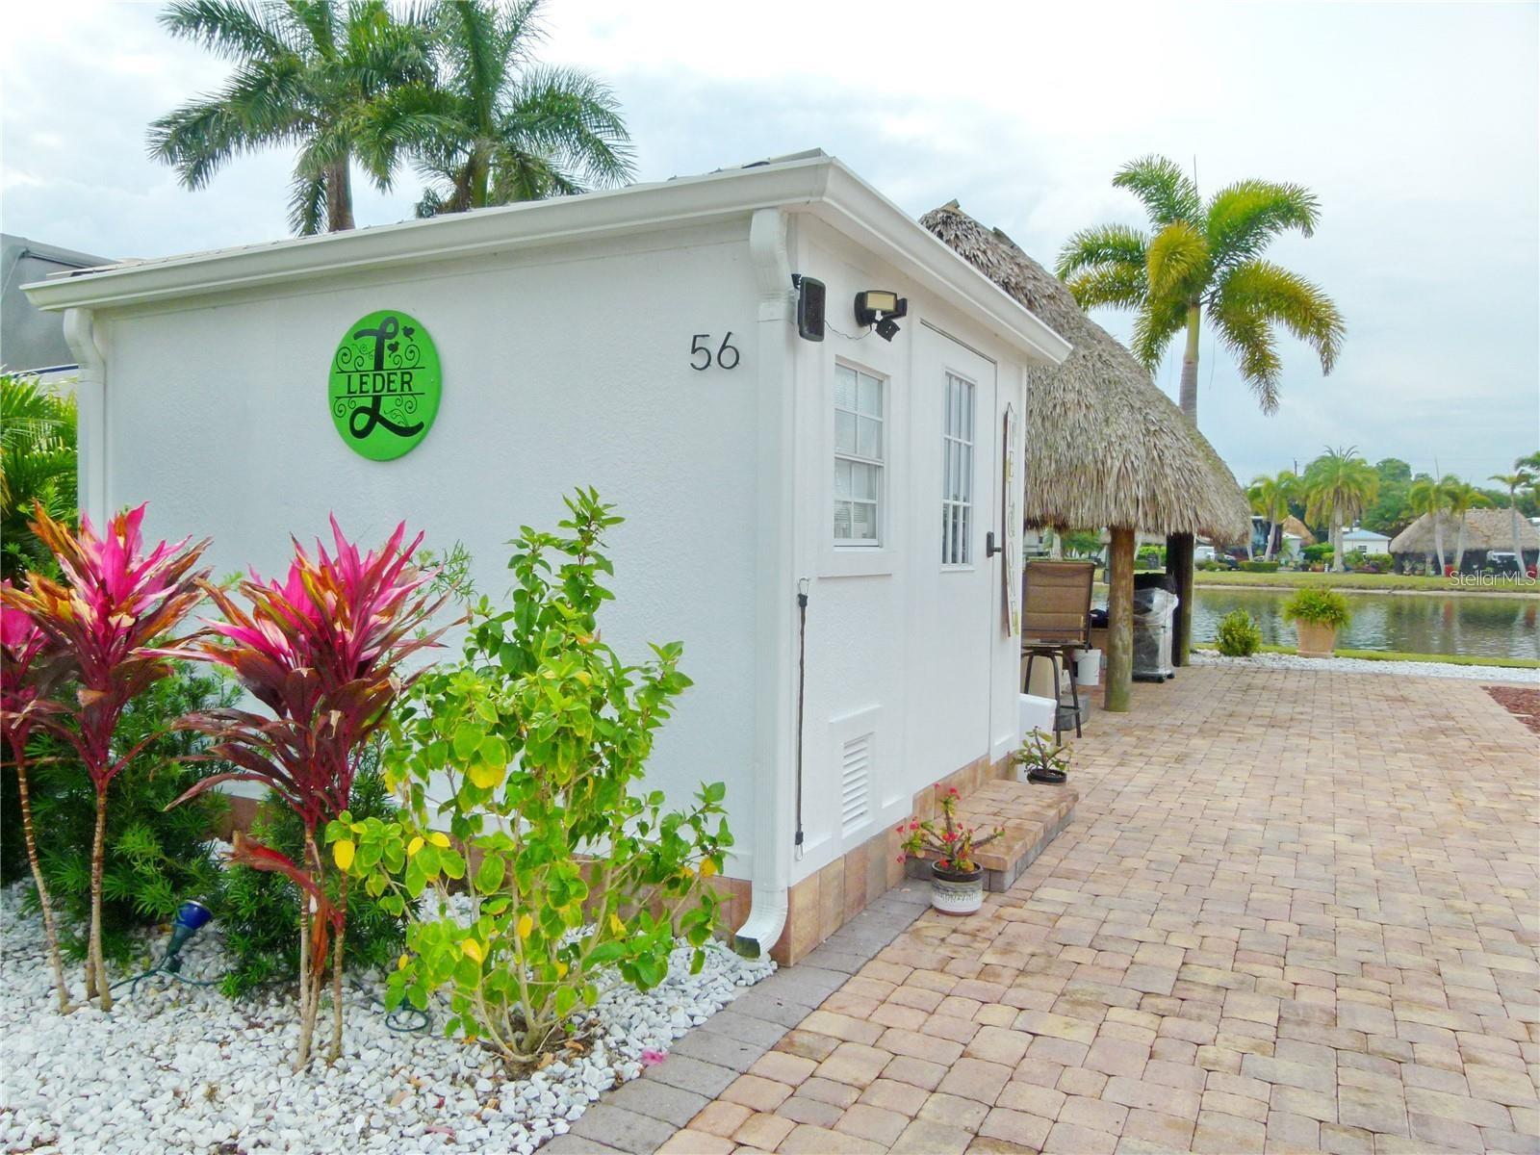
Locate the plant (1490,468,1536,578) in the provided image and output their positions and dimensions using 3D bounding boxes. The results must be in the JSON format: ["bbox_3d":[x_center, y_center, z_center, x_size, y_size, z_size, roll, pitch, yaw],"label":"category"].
[{"bbox_3d":[48.764,-3.593,73.000,3.200,7.000,3.100,1,2,31],"label":"plant"}]

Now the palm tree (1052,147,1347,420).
[{"bbox_3d":[5.823,-2.311,15.100,3.700,6.500,3.500,1,2,22],"label":"palm tree"}]

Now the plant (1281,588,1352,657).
[{"bbox_3d":[7.277,0.600,14.800,0.920,0.920,0.900,1,2,27],"label":"plant"}]

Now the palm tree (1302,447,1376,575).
[{"bbox_3d":[39.996,-4.683,78.000,5.100,8.700,5.100,1,2,27],"label":"palm tree"}]

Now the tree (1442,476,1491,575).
[{"bbox_3d":[47.017,-3.448,75.000,3.300,6.600,3.200,1,2,31],"label":"tree"}]

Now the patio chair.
[{"bbox_3d":[2.010,0.545,8.032,0.570,1.270,0.640,0,2,-13],"label":"patio chair"}]

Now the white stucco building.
[{"bbox_3d":[-0.853,-0.273,5.797,4.059,2.950,3.517,1,2,26],"label":"white stucco building"}]

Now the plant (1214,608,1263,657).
[{"bbox_3d":[6.236,0.736,14.800,0.630,0.620,0.600,1,2,22],"label":"plant"}]

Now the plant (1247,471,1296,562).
[{"bbox_3d":[35.680,-4.059,79.000,3.500,7.000,3.500,1,2,27],"label":"plant"}]

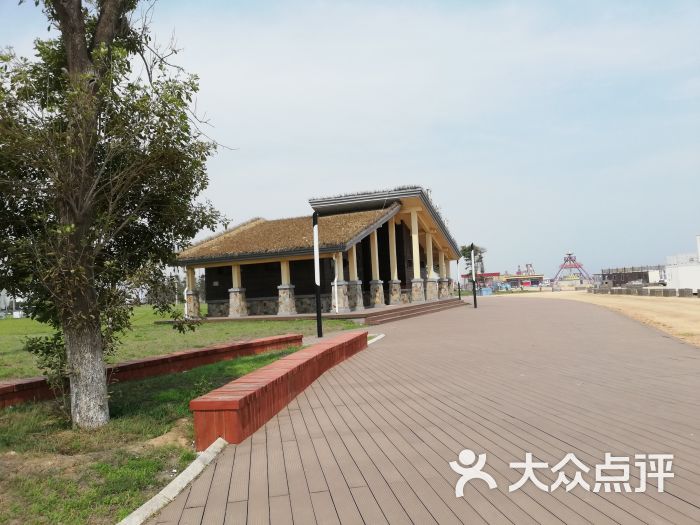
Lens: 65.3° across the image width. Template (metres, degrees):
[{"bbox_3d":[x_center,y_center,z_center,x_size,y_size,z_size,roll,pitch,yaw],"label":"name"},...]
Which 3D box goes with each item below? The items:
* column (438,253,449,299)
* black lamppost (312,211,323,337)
[{"bbox_3d":[7.172,1.001,42.040,0.690,3.556,0.690,-5,-3,23],"label":"column"},{"bbox_3d":[-1.075,0.354,17.807,0.150,4.134,0.150,-5,-3,23],"label":"black lamppost"}]

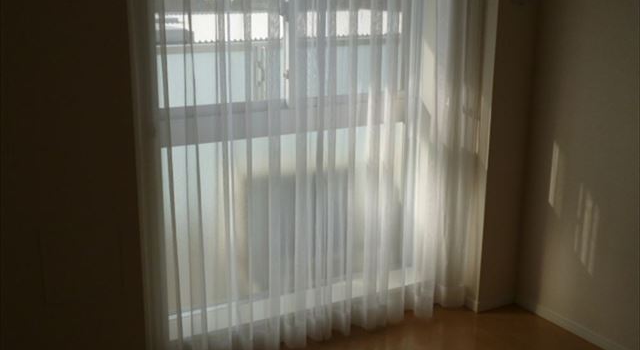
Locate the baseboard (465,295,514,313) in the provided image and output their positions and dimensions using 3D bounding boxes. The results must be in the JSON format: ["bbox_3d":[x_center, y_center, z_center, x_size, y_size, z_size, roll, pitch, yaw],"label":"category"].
[{"bbox_3d":[0.893,0.651,3.970,0.262,0.060,0.103,-8,17,-29],"label":"baseboard"}]

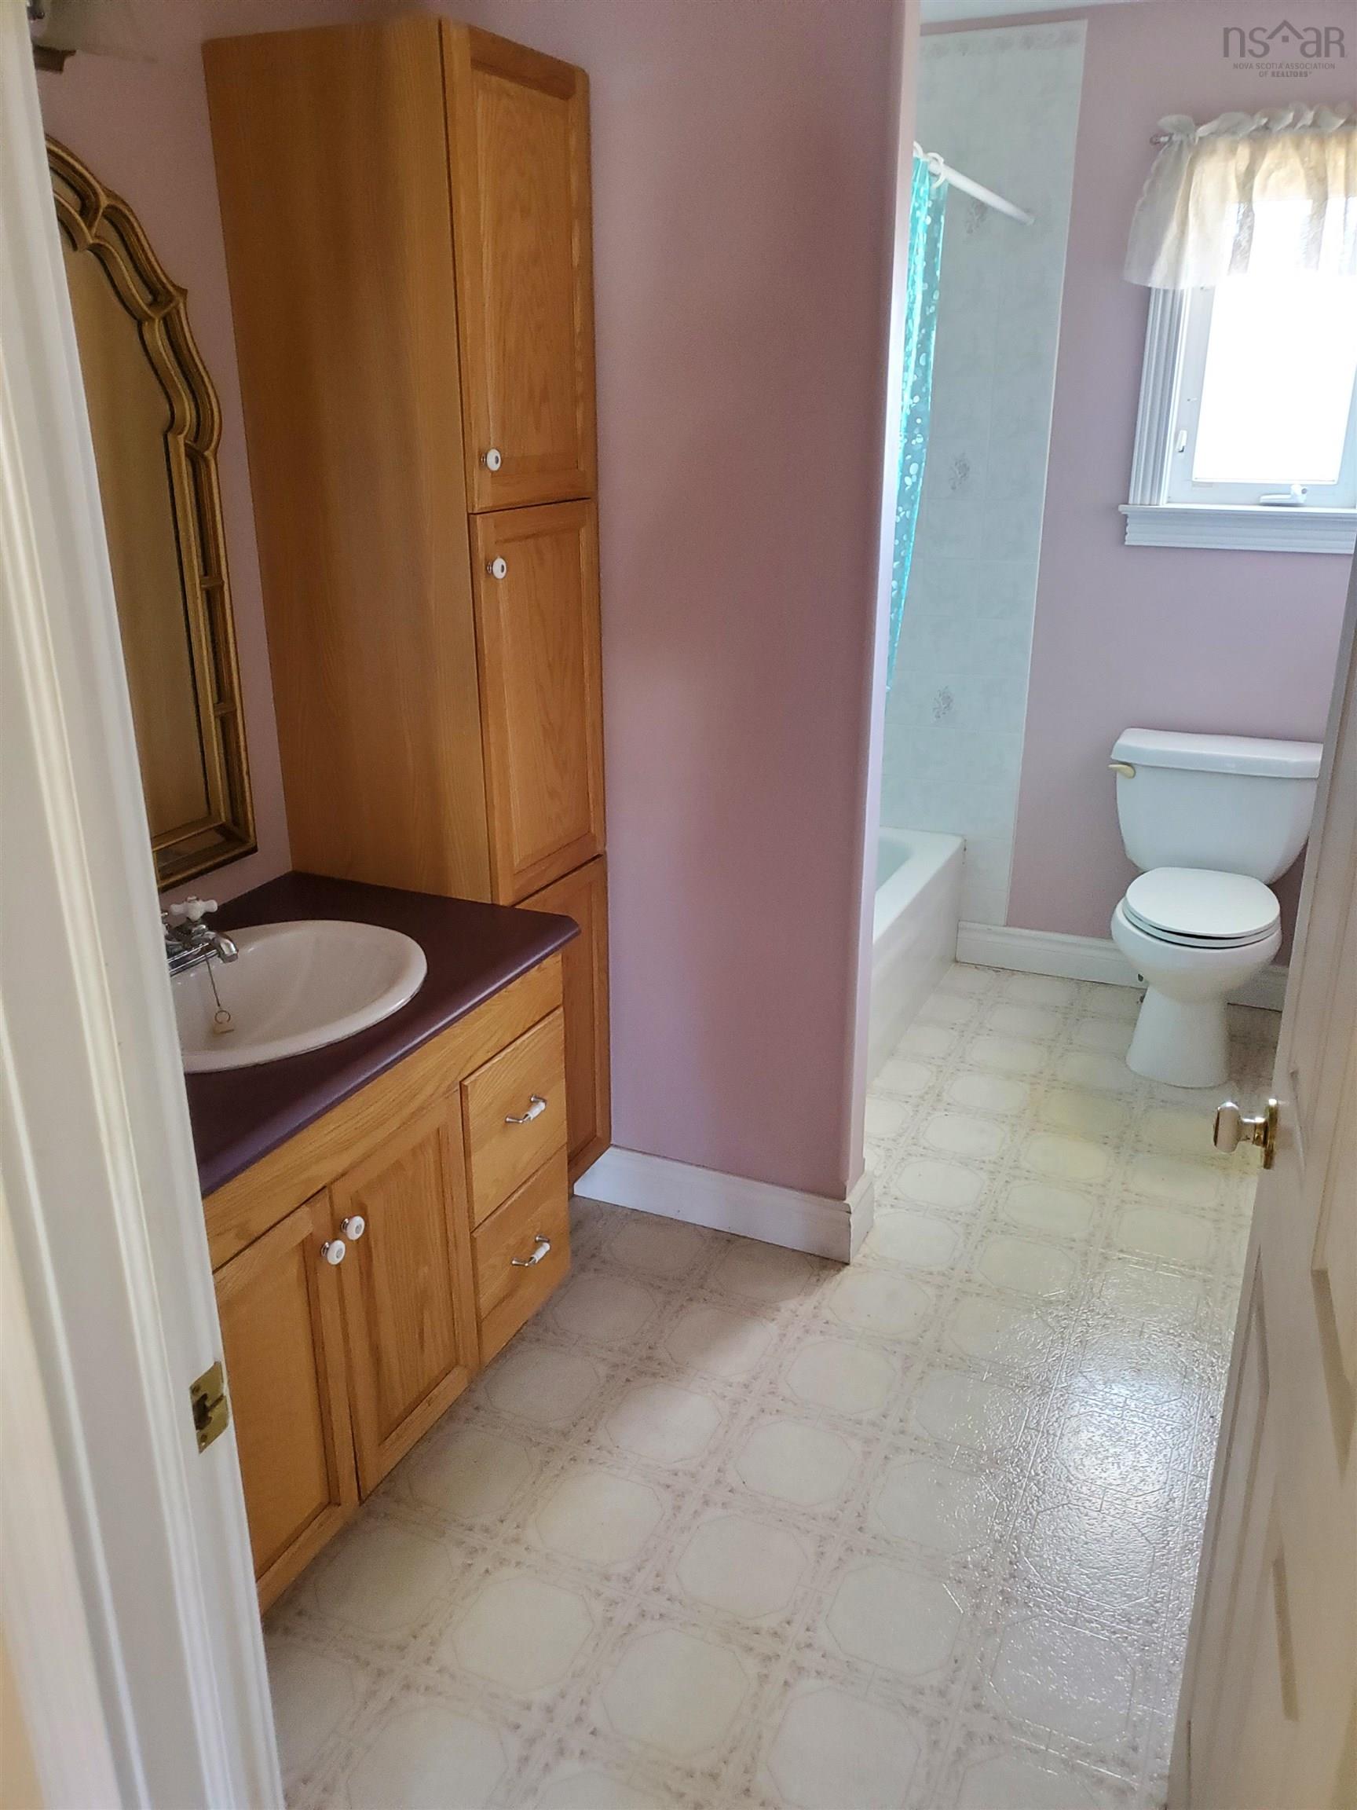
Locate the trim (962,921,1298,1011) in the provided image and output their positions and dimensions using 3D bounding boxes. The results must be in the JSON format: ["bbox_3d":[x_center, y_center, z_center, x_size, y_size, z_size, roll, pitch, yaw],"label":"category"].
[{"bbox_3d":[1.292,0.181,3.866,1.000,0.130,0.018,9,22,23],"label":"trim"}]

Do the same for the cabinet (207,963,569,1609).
[{"bbox_3d":[-0.625,0.532,1.994,0.572,0.760,0.925,9,22,23],"label":"cabinet"}]

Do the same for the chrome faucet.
[{"bbox_3d":[-0.677,0.055,1.913,0.155,0.097,0.178,9,22,23],"label":"chrome faucet"}]

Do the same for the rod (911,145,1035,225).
[{"bbox_3d":[0.579,-1.464,2.751,0.028,0.028,1.480,9,22,23],"label":"rod"}]

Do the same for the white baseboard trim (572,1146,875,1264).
[{"bbox_3d":[0.087,0.573,2.792,0.617,0.135,0.137,9,22,23],"label":"white baseboard trim"}]

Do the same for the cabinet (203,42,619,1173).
[{"bbox_3d":[-0.410,-0.308,2.409,0.409,2.055,0.398,9,22,23],"label":"cabinet"}]

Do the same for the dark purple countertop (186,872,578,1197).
[{"bbox_3d":[-0.609,0.158,1.859,0.604,0.043,1.000,9,22,23],"label":"dark purple countertop"}]

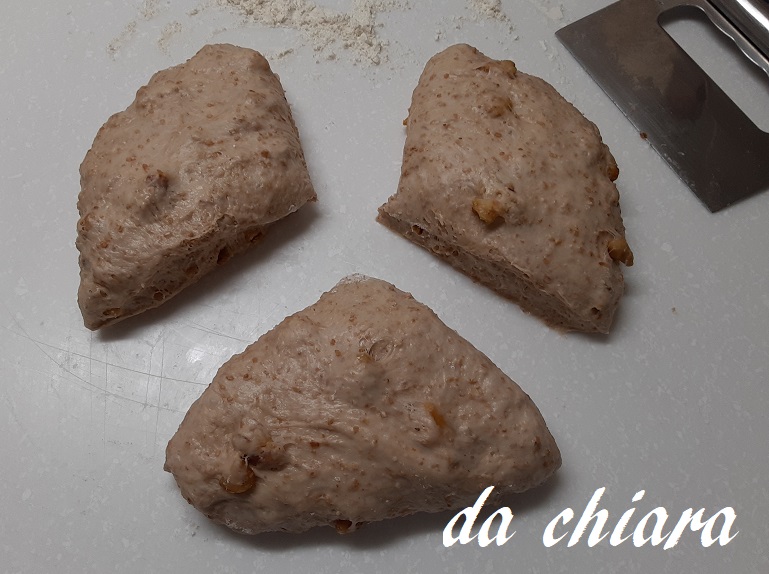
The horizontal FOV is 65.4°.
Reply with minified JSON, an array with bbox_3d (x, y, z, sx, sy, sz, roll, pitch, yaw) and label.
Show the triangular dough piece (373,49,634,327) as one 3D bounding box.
[{"bbox_3d":[0.065,-0.058,0.292,0.150,0.045,0.109,32,68,15],"label":"triangular dough piece"}]

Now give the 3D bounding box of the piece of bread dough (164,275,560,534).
[{"bbox_3d":[-0.011,0.039,0.245,0.155,0.045,0.110,-5,64,-3],"label":"piece of bread dough"}]

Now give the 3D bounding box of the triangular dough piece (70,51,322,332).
[{"bbox_3d":[-0.104,-0.061,0.294,0.142,0.045,0.112,-31,68,-14],"label":"triangular dough piece"}]

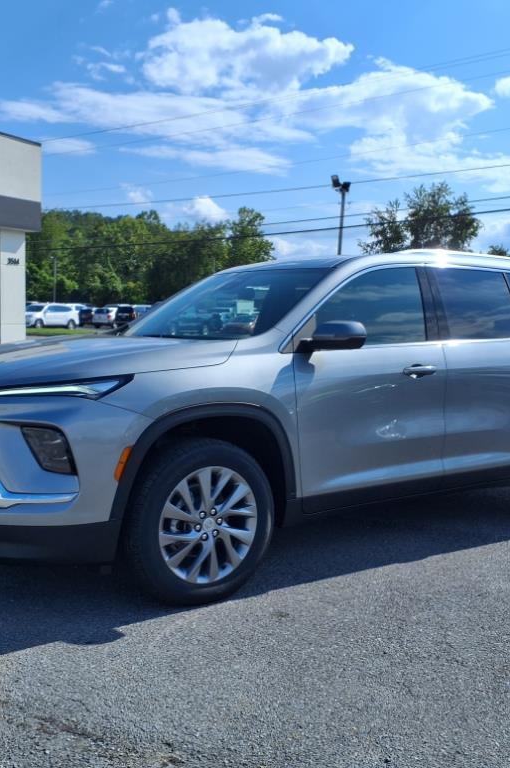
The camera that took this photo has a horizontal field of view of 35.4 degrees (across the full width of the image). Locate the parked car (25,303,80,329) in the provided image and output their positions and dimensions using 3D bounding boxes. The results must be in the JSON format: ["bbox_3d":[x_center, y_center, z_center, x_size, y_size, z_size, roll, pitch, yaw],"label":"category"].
[{"bbox_3d":[-14.428,-4.738,55.414,1.980,1.800,5.000,5,7,35],"label":"parked car"}]

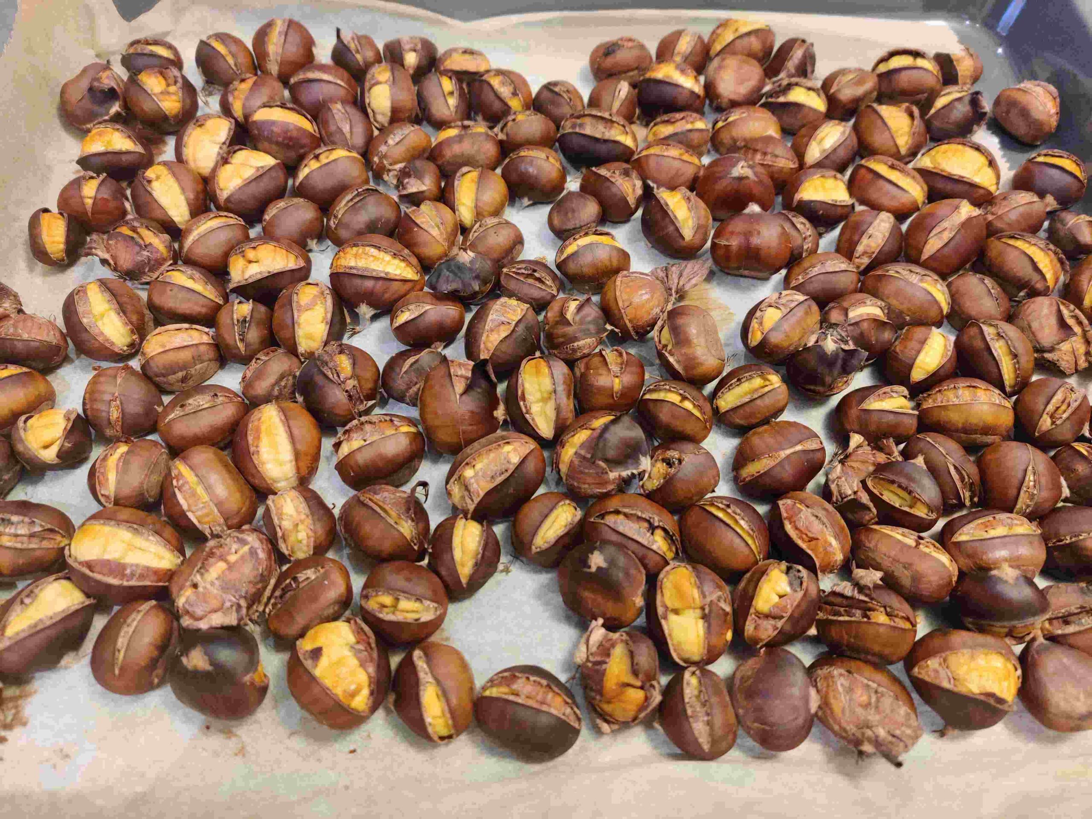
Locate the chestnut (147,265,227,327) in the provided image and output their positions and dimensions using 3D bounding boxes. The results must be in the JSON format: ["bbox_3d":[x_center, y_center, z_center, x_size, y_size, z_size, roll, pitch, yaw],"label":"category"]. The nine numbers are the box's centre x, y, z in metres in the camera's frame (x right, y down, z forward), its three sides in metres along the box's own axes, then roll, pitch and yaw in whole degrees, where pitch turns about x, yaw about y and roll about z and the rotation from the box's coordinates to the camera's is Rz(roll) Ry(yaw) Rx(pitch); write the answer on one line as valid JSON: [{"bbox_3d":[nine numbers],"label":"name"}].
[{"bbox_3d":[-0.142,-0.045,0.338,0.031,0.022,0.025,17,62,10],"label":"chestnut"}]

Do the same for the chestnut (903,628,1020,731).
[{"bbox_3d":[0.121,0.079,0.249,0.031,0.025,0.029,8,57,5],"label":"chestnut"}]

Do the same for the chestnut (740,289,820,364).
[{"bbox_3d":[0.091,-0.032,0.331,0.035,0.026,0.025,-34,65,-18],"label":"chestnut"}]

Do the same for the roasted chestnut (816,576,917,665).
[{"bbox_3d":[0.096,0.063,0.257,0.029,0.023,0.026,7,58,4],"label":"roasted chestnut"}]

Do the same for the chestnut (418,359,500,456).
[{"bbox_3d":[-0.032,-0.001,0.312,0.029,0.028,0.037,-3,60,-2],"label":"chestnut"}]

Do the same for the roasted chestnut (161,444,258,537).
[{"bbox_3d":[-0.111,0.027,0.283,0.030,0.026,0.033,-35,64,-20],"label":"roasted chestnut"}]

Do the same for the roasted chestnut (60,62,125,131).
[{"bbox_3d":[-0.203,-0.140,0.382,0.025,0.028,0.030,-28,63,-15],"label":"roasted chestnut"}]

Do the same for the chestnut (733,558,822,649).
[{"bbox_3d":[0.070,0.059,0.258,0.022,0.022,0.030,40,66,22],"label":"chestnut"}]

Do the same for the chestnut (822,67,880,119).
[{"bbox_3d":[0.143,-0.148,0.401,0.027,0.023,0.024,-26,61,-16],"label":"chestnut"}]

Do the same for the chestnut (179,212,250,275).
[{"bbox_3d":[-0.131,-0.065,0.336,0.022,0.021,0.029,31,63,18],"label":"chestnut"}]

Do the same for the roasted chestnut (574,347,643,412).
[{"bbox_3d":[0.023,-0.010,0.307,0.025,0.021,0.025,0,57,0],"label":"roasted chestnut"}]

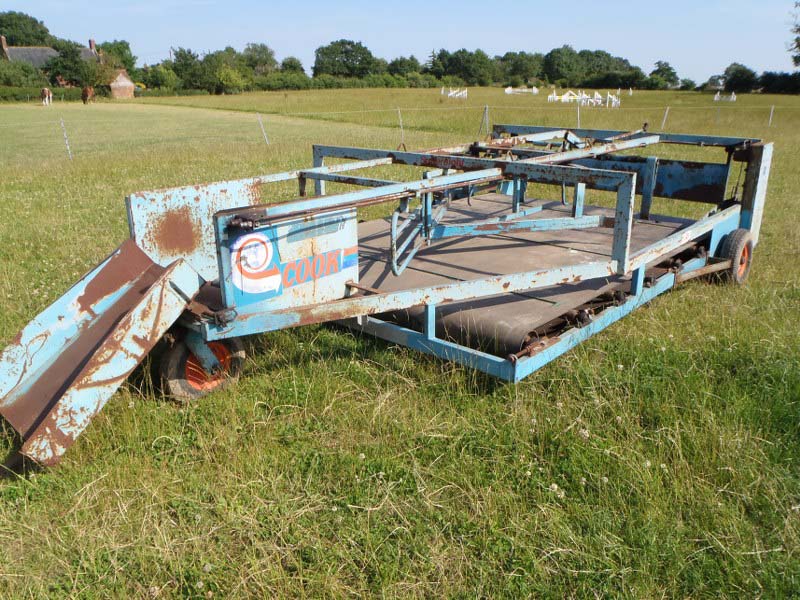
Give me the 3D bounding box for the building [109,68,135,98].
[{"bbox_3d":[-32.400,-25.255,75.554,2.500,3.300,3.200,-12,22,-28],"label":"building"}]

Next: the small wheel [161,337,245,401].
[{"bbox_3d":[-0.985,0.321,3.270,0.410,0.410,0.110,-19,25,-40],"label":"small wheel"}]

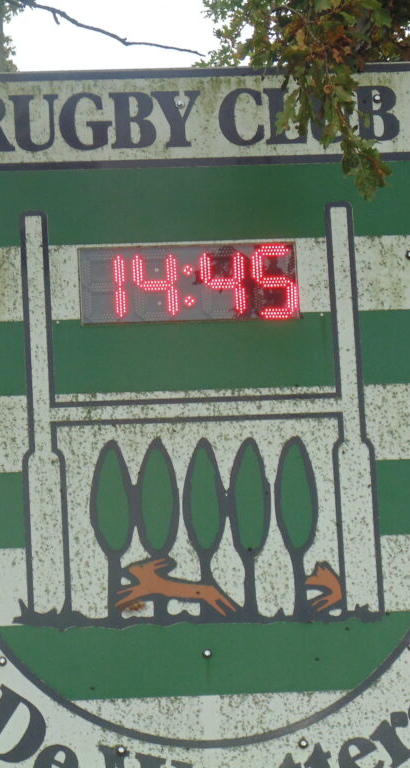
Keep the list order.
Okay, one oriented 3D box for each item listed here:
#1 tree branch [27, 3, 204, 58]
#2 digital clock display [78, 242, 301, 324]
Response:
[{"bbox_3d":[-0.273,-1.079,14.000,0.537,0.171,0.200,-2,-14,-5],"label":"tree branch"},{"bbox_3d":[-0.044,-0.256,11.787,0.562,0.210,0.060,-2,-14,-5],"label":"digital clock display"}]

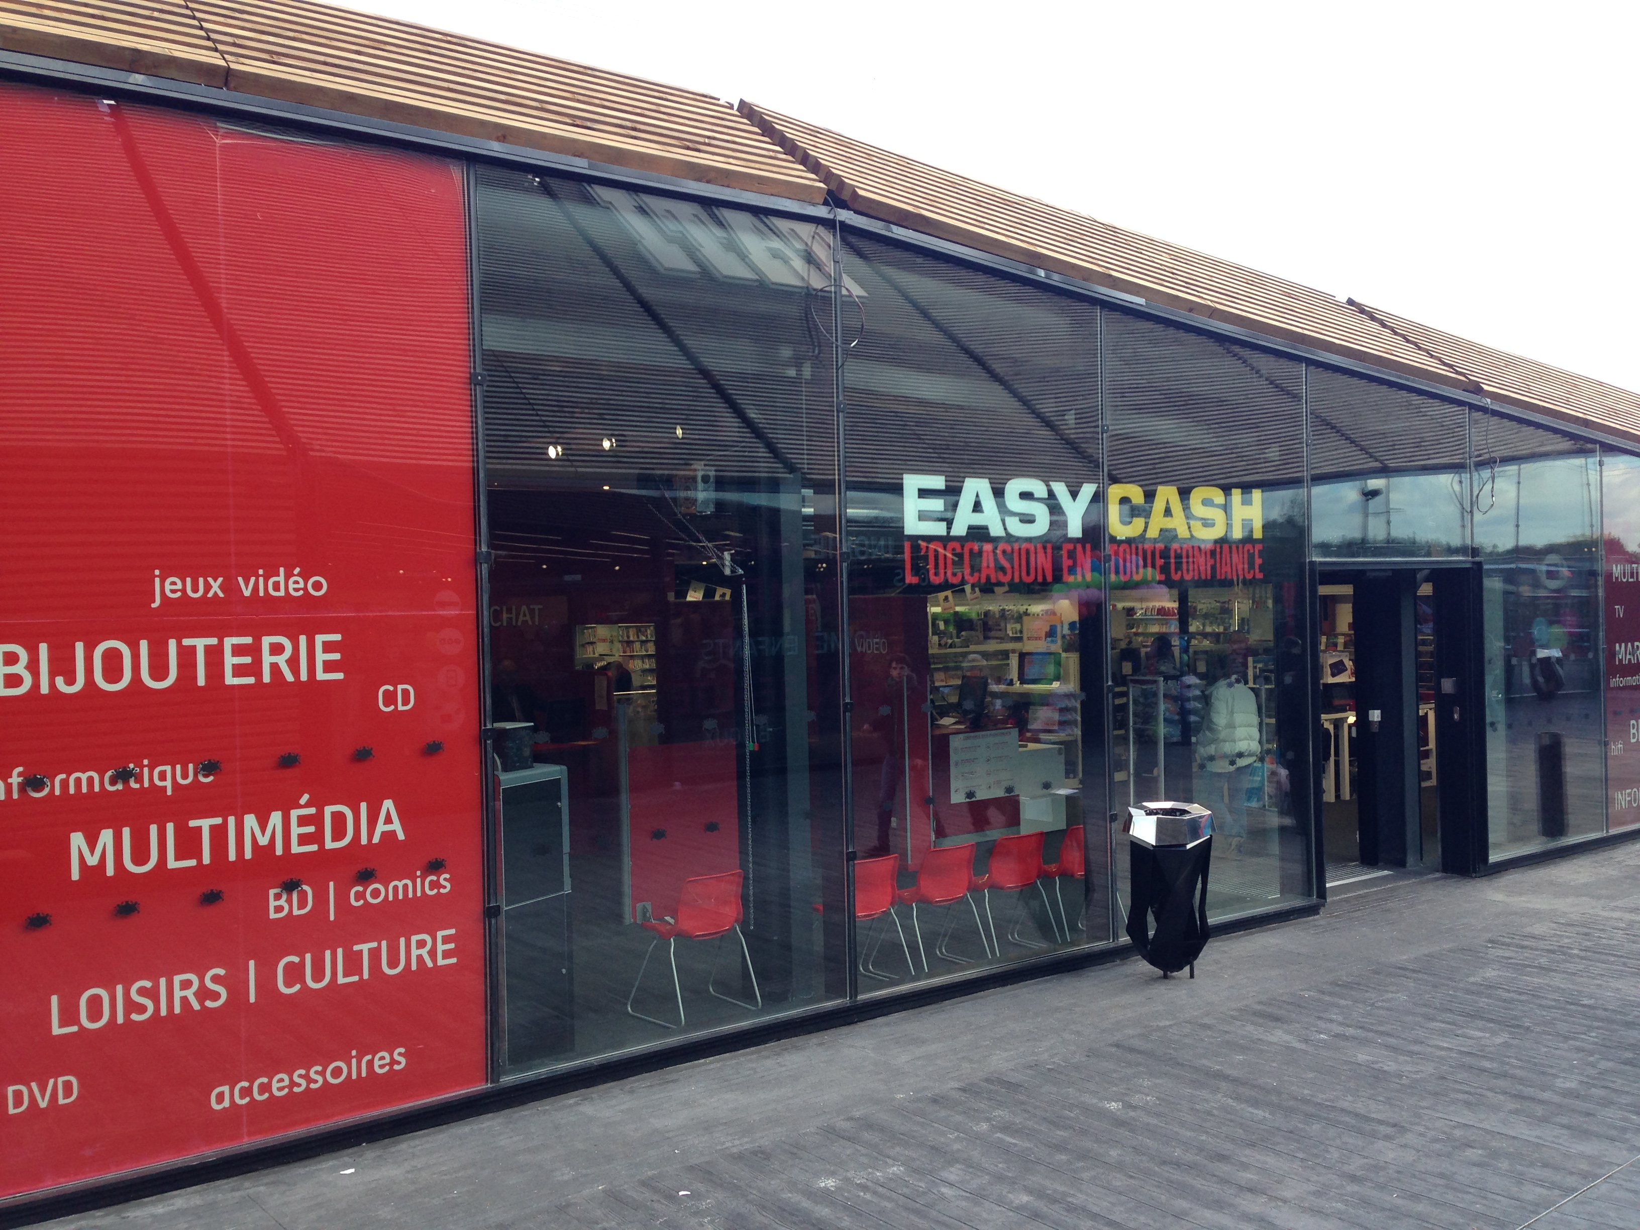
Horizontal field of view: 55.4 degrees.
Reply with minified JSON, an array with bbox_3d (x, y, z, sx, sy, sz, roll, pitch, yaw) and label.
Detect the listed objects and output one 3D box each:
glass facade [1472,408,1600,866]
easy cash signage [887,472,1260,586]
[{"bbox_3d":[5.678,0.124,12.292,1.970,3.390,0.080,-2,1,-38],"label":"glass facade"},{"bbox_3d":[1.658,-0.486,9.179,3.095,0.588,0.040,-2,1,-38],"label":"easy cash signage"}]

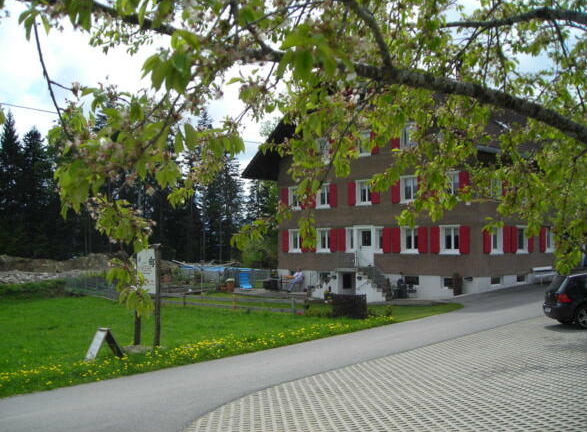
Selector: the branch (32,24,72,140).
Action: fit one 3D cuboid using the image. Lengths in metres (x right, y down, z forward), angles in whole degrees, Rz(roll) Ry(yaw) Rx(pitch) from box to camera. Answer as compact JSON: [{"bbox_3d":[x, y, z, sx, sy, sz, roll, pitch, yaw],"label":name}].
[{"bbox_3d":[-0.935,-0.526,2.500,0.155,0.455,0.130,0,-2,0],"label":"branch"}]

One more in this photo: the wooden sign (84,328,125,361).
[{"bbox_3d":[-4.987,3.404,17.000,0.780,0.850,0.600,2,-3,-44],"label":"wooden sign"}]

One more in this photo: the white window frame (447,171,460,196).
[{"bbox_3d":[7.813,-1.540,32.000,0.180,1.430,1.100,2,-3,-43],"label":"white window frame"}]

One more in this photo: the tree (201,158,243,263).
[{"bbox_3d":[-8.265,-0.757,75.000,5.100,13.000,5.100,0,-2,0],"label":"tree"}]

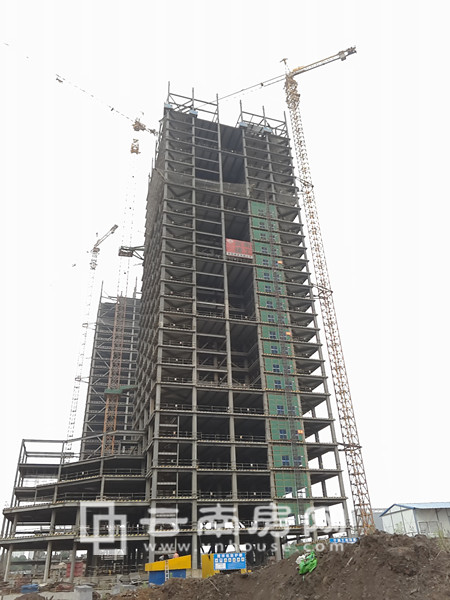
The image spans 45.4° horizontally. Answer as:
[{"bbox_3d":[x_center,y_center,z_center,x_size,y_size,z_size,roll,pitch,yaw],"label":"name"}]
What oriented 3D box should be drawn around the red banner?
[{"bbox_3d":[3.531,-12.142,127.386,6.480,4.790,0.100,7,-31,-16],"label":"red banner"}]

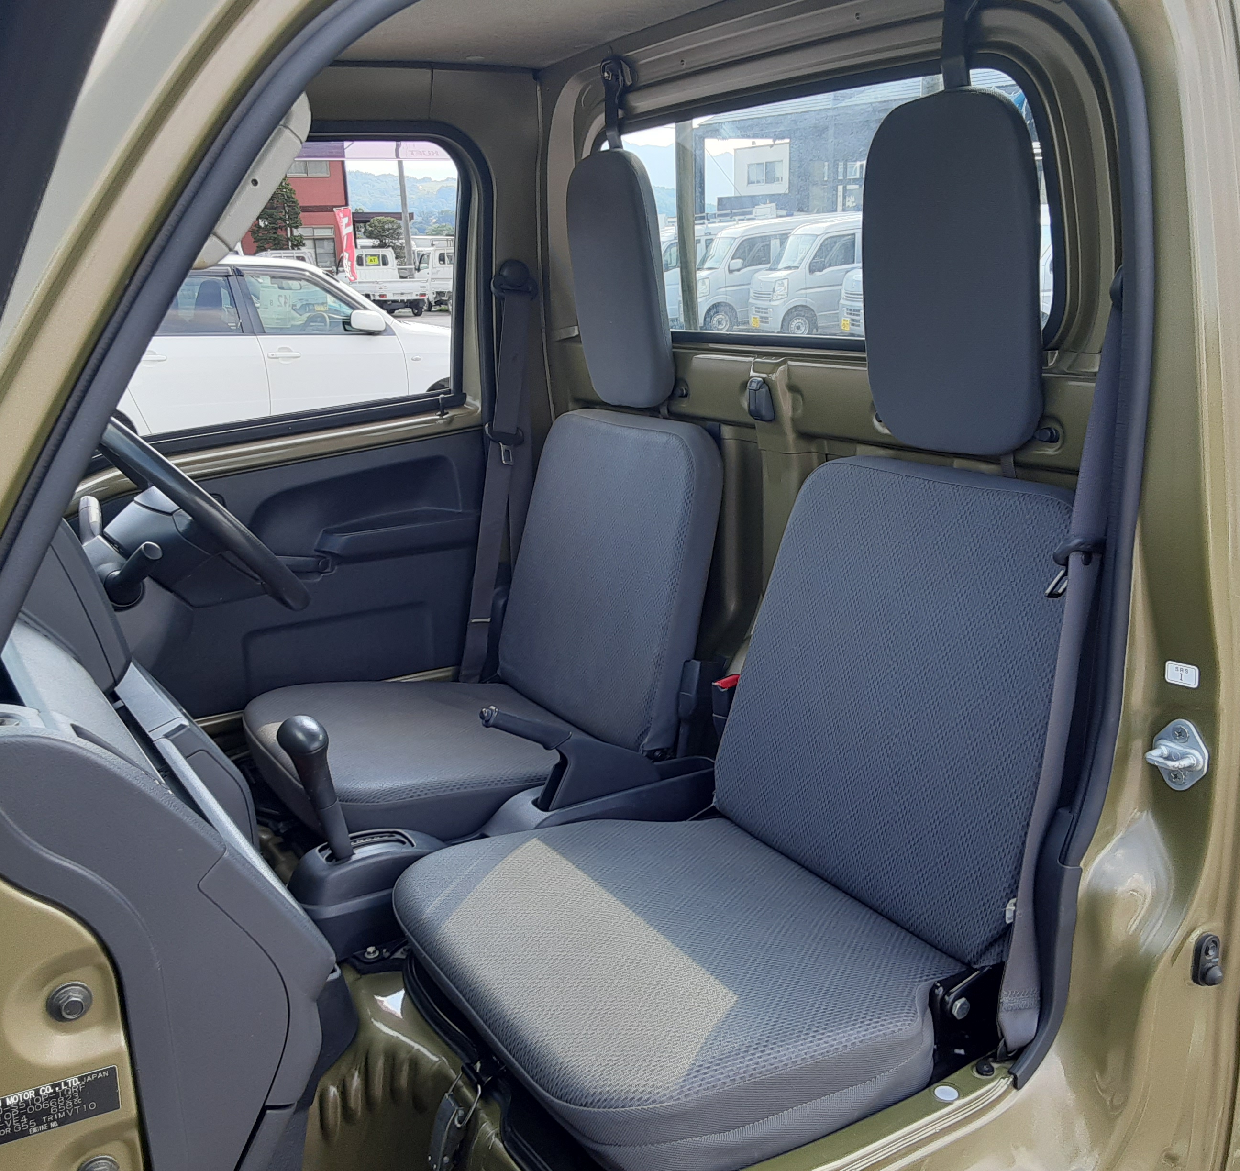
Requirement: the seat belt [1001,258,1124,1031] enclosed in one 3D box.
[{"bbox_3d":[0.381,0.074,1.042,0.085,0.670,0.065,2,7,-32],"label":"seat belt"}]

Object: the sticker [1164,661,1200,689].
[{"bbox_3d":[0.441,0.070,0.956,0.001,0.018,0.030,-14,19,-39],"label":"sticker"}]

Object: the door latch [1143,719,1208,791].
[{"bbox_3d":[0.440,0.139,0.969,0.032,0.058,0.047,-14,19,-39],"label":"door latch"}]

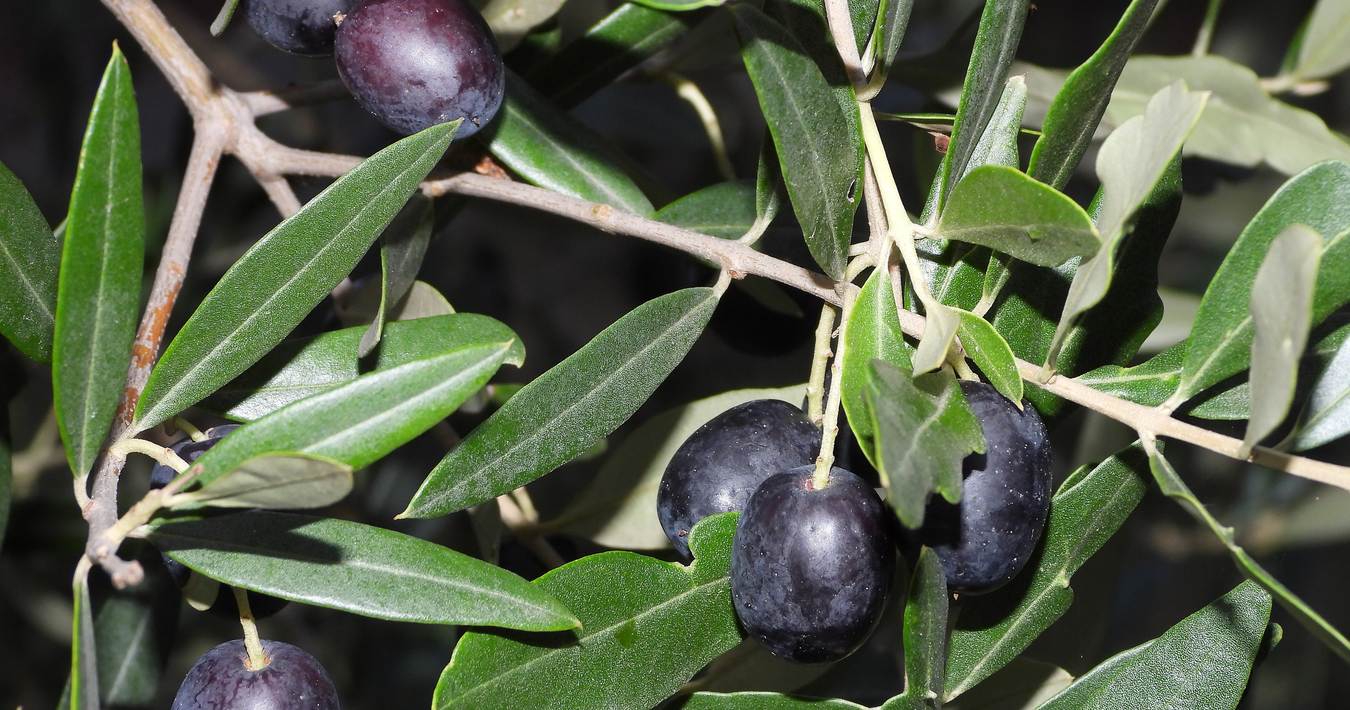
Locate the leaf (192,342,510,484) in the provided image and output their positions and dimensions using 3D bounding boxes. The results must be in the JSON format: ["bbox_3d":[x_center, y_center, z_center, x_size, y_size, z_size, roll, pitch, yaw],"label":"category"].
[{"bbox_3d":[-0.037,0.007,0.642,0.041,0.010,0.006,-24,-26,11],"label":"leaf"}]

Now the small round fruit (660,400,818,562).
[{"bbox_3d":[0.009,0.016,0.664,0.024,0.019,0.019,-42,0,-12],"label":"small round fruit"}]

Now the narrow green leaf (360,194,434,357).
[{"bbox_3d":[-0.032,-0.009,0.647,0.004,0.007,0.025,-21,38,39],"label":"narrow green leaf"}]

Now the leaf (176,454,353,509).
[{"bbox_3d":[-0.046,0.015,0.633,0.025,0.008,0.003,-10,34,33],"label":"leaf"}]

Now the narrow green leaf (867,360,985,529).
[{"bbox_3d":[0.027,0.009,0.597,0.011,0.020,0.004,15,-21,9],"label":"narrow green leaf"}]

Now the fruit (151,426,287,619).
[{"bbox_3d":[-0.049,0.019,0.630,0.018,0.022,0.018,-23,21,0],"label":"fruit"}]

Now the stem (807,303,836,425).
[{"bbox_3d":[0.017,0.001,0.652,0.002,0.015,0.002,7,19,0],"label":"stem"}]

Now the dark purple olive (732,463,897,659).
[{"bbox_3d":[0.016,0.024,0.650,0.019,0.024,0.019,2,27,0],"label":"dark purple olive"}]

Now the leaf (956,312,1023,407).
[{"bbox_3d":[0.034,0.001,0.612,0.005,0.013,0.002,-29,-16,-24],"label":"leaf"}]

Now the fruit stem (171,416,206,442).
[{"bbox_3d":[-0.057,0.008,0.660,0.005,0.001,0.001,38,0,0],"label":"fruit stem"}]

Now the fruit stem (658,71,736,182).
[{"bbox_3d":[0.003,-0.026,0.660,0.004,0.016,0.003,-31,0,0],"label":"fruit stem"}]

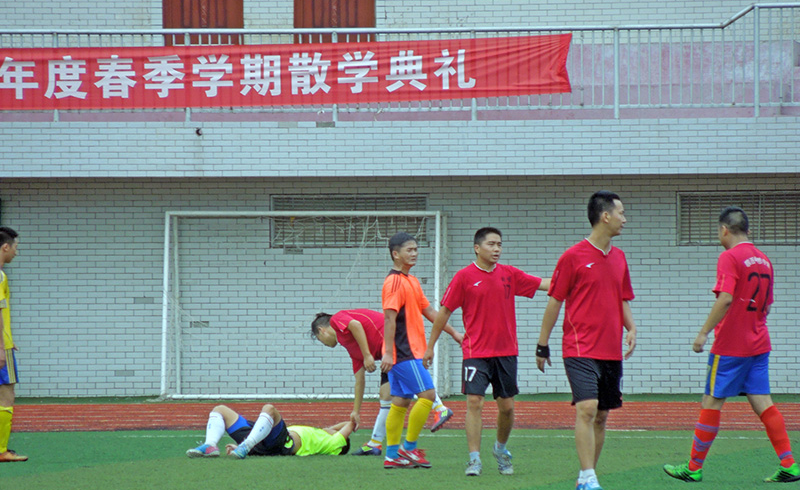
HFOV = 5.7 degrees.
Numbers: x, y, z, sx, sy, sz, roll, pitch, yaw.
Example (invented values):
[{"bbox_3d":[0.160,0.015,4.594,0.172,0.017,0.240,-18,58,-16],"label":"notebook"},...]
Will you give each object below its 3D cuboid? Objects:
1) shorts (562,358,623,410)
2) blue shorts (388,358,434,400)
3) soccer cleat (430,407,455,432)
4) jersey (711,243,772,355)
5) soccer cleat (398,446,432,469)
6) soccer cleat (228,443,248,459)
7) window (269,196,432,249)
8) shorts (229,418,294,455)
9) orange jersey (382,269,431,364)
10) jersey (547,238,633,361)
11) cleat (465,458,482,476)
[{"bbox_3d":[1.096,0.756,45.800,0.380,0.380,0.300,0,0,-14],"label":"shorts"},{"bbox_3d":[0.080,0.911,56.500,0.330,0.370,0.360,0,0,10],"label":"blue shorts"},{"bbox_3d":[0.322,1.320,61.200,0.270,0.110,0.100,-45,0,-9],"label":"soccer cleat"},{"bbox_3d":[2.090,0.334,49.500,0.460,0.710,0.290,0,0,-37],"label":"jersey"},{"bbox_3d":[0.101,1.472,56.300,0.275,0.110,0.100,21,8,21],"label":"soccer cleat"},{"bbox_3d":[-1.190,1.522,59.600,0.100,0.110,0.275,26,10,31],"label":"soccer cleat"},{"bbox_3d":[-0.551,-0.259,89.200,1.760,0.580,0.120,0,0,0],"label":"window"},{"bbox_3d":[-1.024,1.416,59.800,0.460,0.280,0.380,0,0,-7],"label":"shorts"},{"bbox_3d":[0.038,0.499,56.500,0.280,0.660,0.430,0,0,24],"label":"orange jersey"},{"bbox_3d":[1.096,0.318,46.300,0.480,0.700,0.290,0,0,-27],"label":"jersey"},{"bbox_3d":[0.489,1.473,53.800,0.105,0.115,0.280,0,0,8],"label":"cleat"}]

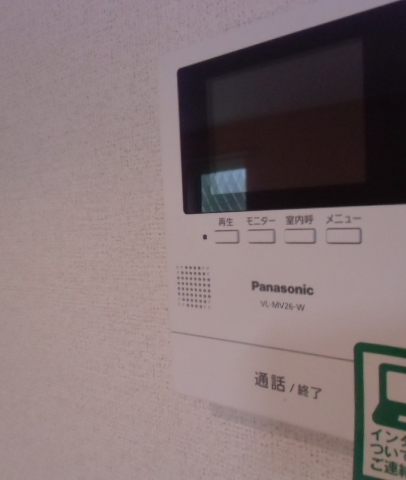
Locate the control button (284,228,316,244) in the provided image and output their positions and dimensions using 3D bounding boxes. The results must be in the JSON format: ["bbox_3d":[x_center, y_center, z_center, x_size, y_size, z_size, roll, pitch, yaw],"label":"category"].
[{"bbox_3d":[0.040,-0.001,0.182,0.013,0.006,0.003,0,4,37],"label":"control button"}]

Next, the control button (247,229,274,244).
[{"bbox_3d":[0.025,-0.001,0.193,0.013,0.006,0.003,0,4,37],"label":"control button"}]

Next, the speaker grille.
[{"bbox_3d":[-0.004,0.023,0.218,0.021,0.021,0.002,0,4,37],"label":"speaker grille"}]

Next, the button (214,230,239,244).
[{"bbox_3d":[0.011,-0.001,0.204,0.013,0.006,0.003,0,4,37],"label":"button"}]

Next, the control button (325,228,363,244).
[{"bbox_3d":[0.054,-0.001,0.171,0.013,0.006,0.003,0,4,37],"label":"control button"}]

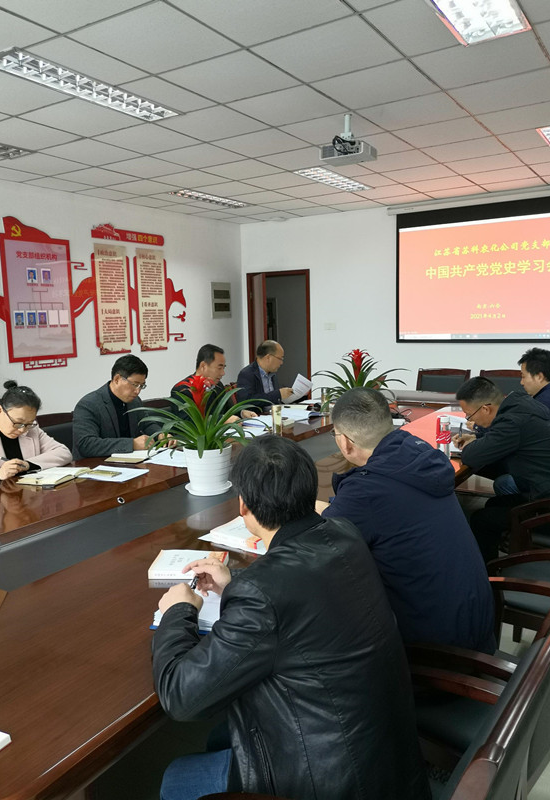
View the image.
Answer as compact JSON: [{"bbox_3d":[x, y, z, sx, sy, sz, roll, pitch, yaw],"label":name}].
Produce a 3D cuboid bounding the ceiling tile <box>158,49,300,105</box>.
[{"bbox_3d":[-0.238,-1.772,3.428,0.600,0.020,0.600,4,9,32],"label":"ceiling tile"}]

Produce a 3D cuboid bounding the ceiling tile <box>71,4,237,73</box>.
[{"bbox_3d":[-0.550,-1.698,2.934,0.595,0.020,0.595,3,9,32],"label":"ceiling tile"}]

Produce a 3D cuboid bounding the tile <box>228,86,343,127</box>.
[{"bbox_3d":[0.084,-1.843,3.914,0.600,0.020,0.600,3,9,32],"label":"tile"}]

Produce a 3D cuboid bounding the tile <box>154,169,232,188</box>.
[{"bbox_3d":[-0.789,-2.091,5.896,0.600,0.020,0.600,3,9,32],"label":"tile"}]

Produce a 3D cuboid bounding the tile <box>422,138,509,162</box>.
[{"bbox_3d":[1.559,-2.050,5.105,0.600,0.020,0.600,4,9,32],"label":"tile"}]

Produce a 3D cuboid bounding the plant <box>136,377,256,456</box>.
[{"bbox_3d":[-0.319,0.072,2.763,0.590,0.330,0.590,-2,8,0],"label":"plant"}]

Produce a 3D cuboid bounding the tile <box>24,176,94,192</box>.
[{"bbox_3d":[-2.040,-2.064,5.981,0.391,0.020,0.595,3,9,32],"label":"tile"}]

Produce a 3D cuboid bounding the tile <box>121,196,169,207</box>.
[{"bbox_3d":[-1.389,-2.231,6.981,0.396,0.020,0.600,4,9,32],"label":"tile"}]

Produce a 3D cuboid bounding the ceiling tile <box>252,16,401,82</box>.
[{"bbox_3d":[0.268,-1.741,3.106,0.600,0.020,0.600,4,9,32],"label":"ceiling tile"}]

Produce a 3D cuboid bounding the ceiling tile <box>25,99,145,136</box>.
[{"bbox_3d":[-1.248,-1.827,4.063,0.600,0.020,0.600,3,9,32],"label":"ceiling tile"}]

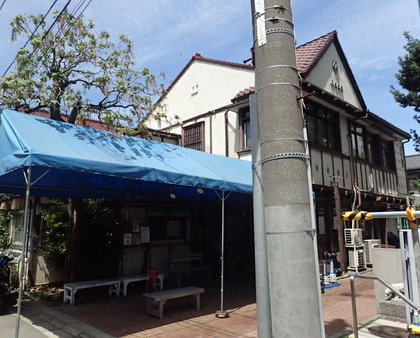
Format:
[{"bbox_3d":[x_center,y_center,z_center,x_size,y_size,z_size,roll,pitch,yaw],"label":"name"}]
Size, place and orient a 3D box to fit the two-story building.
[{"bbox_3d":[3.464,-0.054,15.192,10.455,8.343,7.879,8,-13,-43],"label":"two-story building"}]

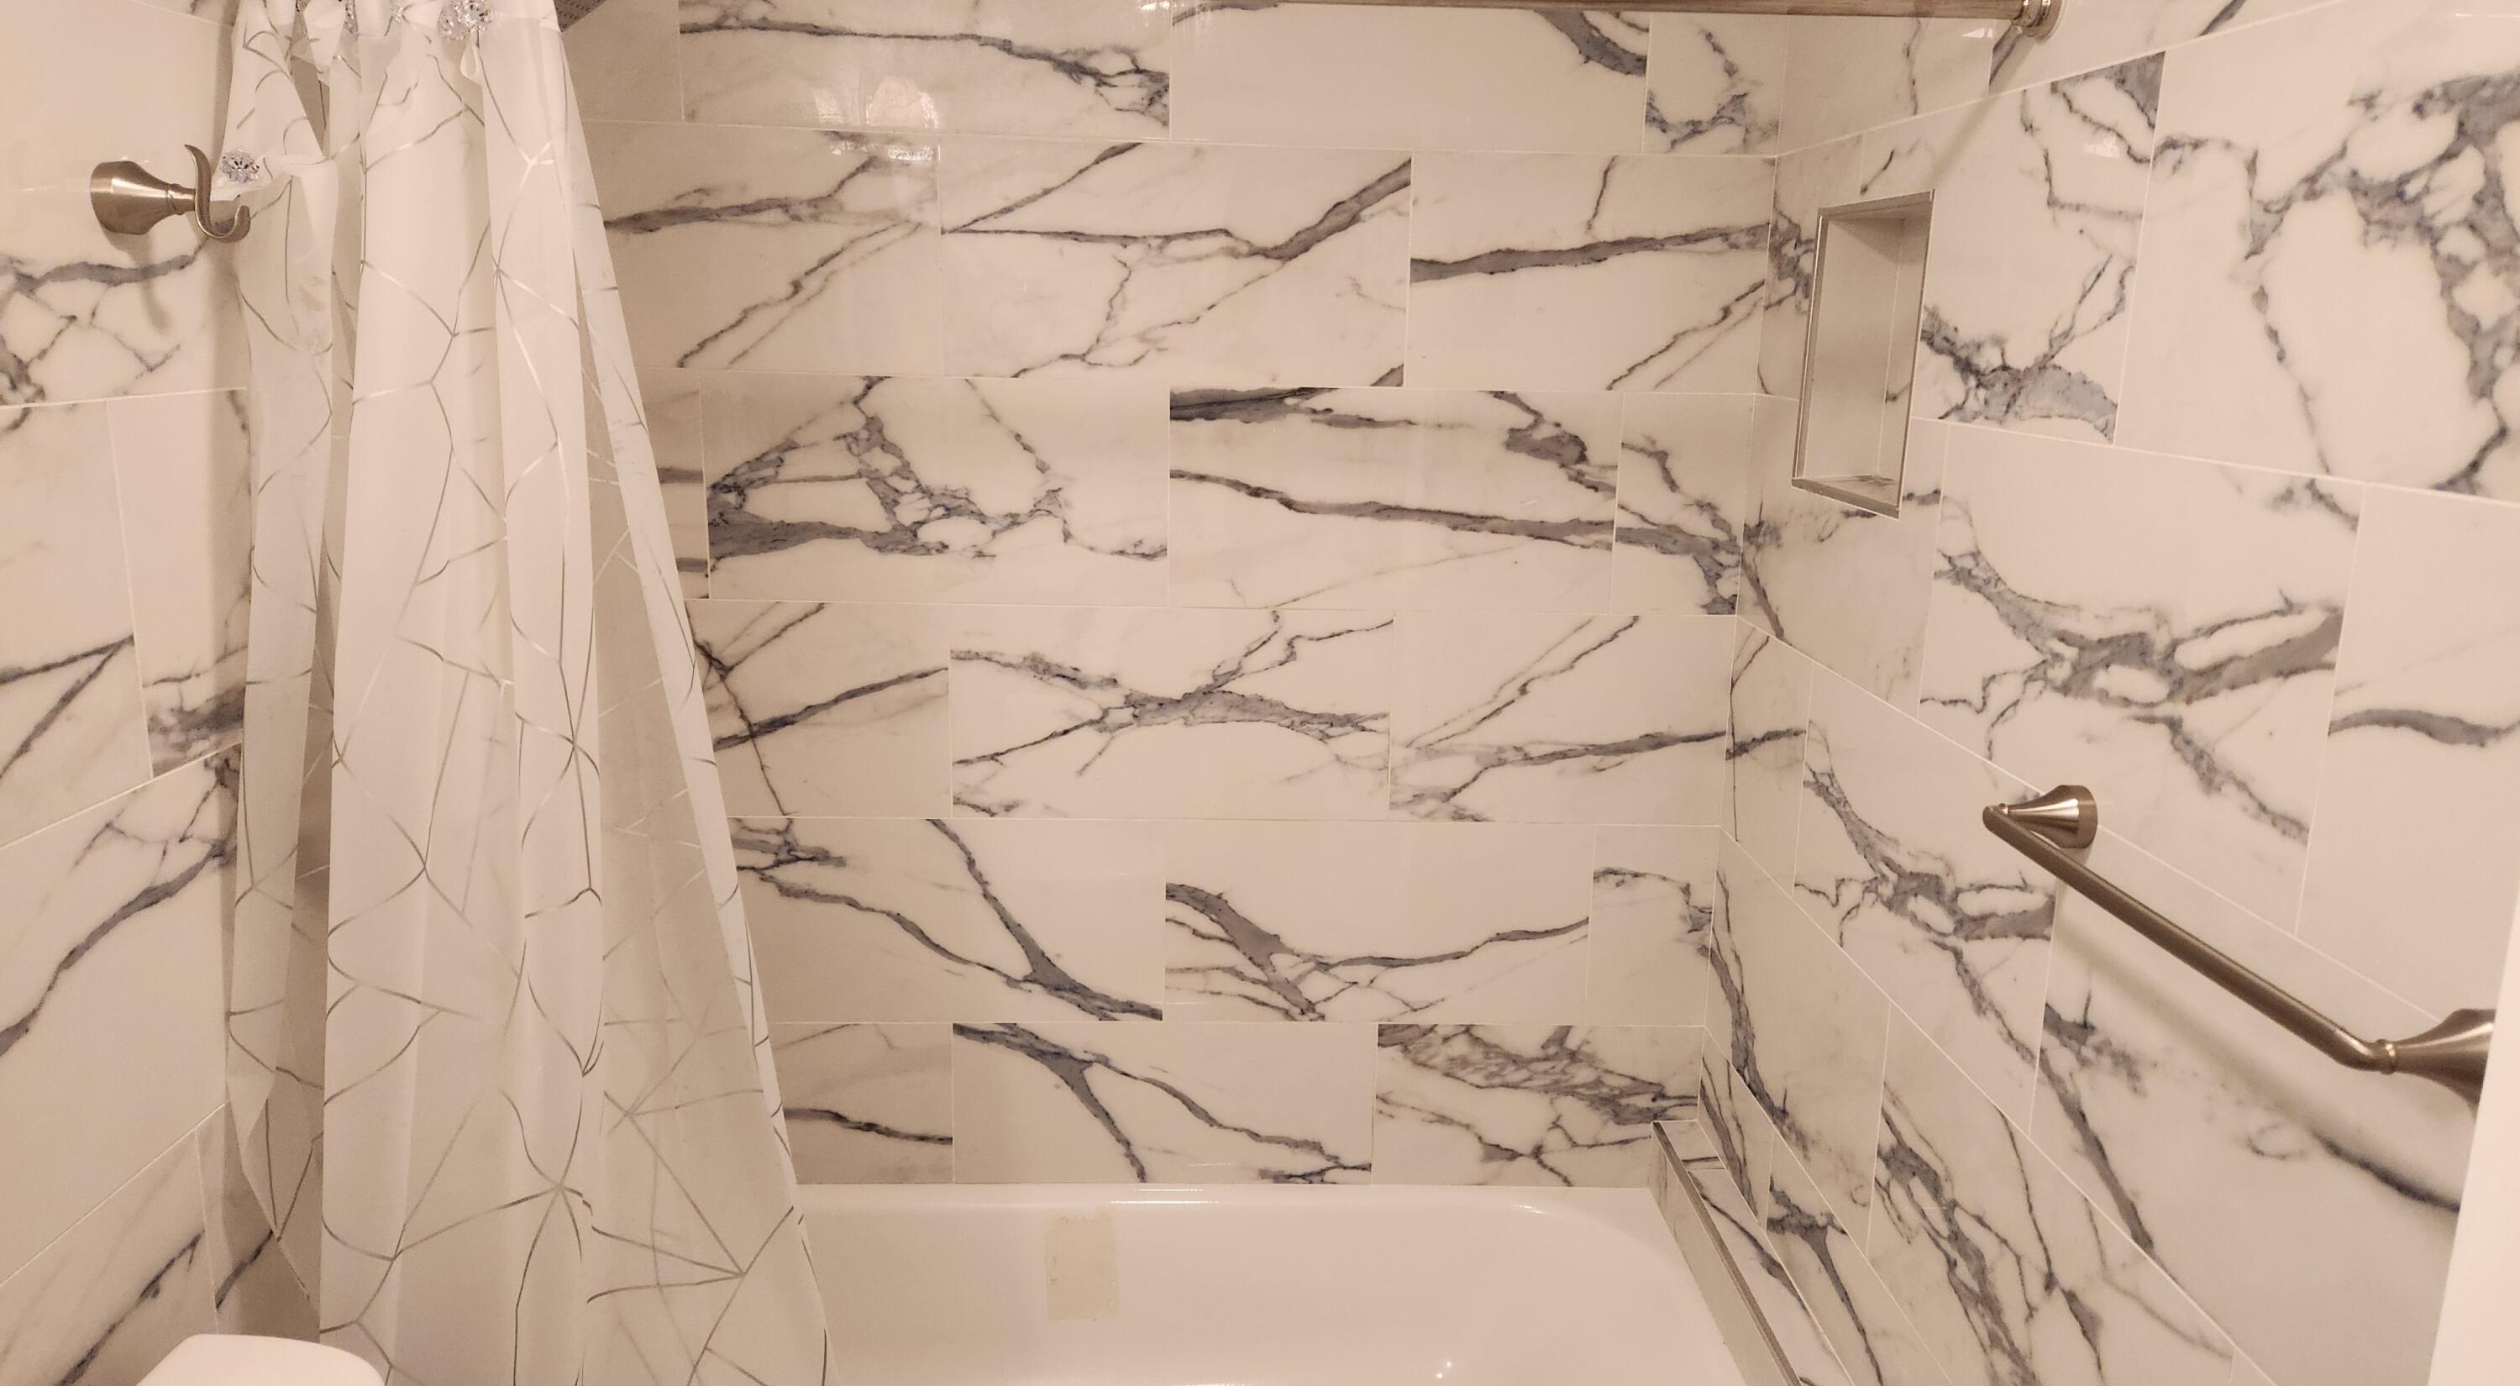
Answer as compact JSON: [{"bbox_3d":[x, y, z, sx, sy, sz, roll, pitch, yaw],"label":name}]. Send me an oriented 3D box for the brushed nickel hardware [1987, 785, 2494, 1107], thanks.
[{"bbox_3d":[0.648,0.152,1.165,0.085,0.052,0.512,1,13,-2],"label":"brushed nickel hardware"}]

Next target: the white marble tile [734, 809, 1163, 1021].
[{"bbox_3d":[-0.436,0.320,2.352,0.604,0.299,0.010,1,13,-2],"label":"white marble tile"}]

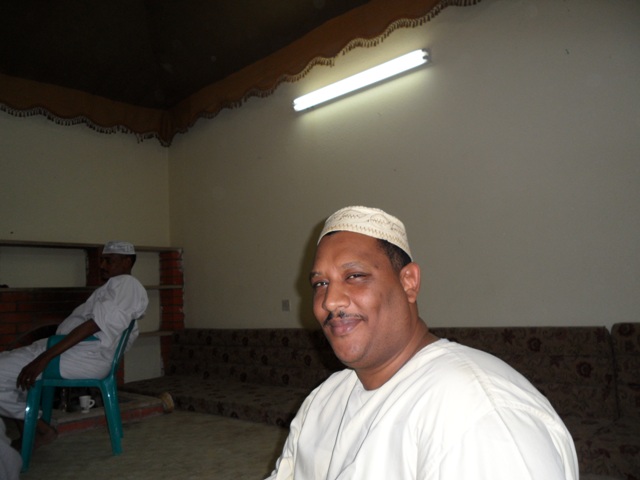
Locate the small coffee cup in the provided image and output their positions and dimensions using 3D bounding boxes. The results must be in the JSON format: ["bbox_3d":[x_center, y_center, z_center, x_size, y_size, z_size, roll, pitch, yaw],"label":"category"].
[{"bbox_3d":[-1.663,1.175,3.565,0.109,0.107,0.081,0,-8,-25],"label":"small coffee cup"}]

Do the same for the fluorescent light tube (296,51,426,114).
[{"bbox_3d":[0.249,-1.146,3.662,1.210,0.100,0.075,-7,-8,40],"label":"fluorescent light tube"}]

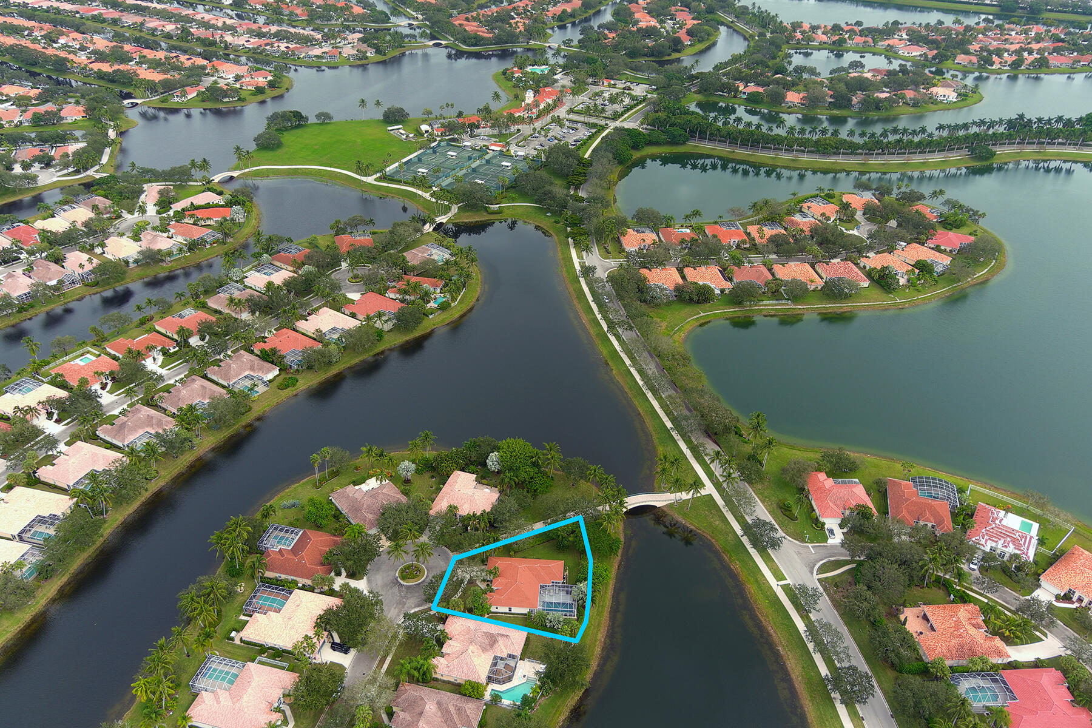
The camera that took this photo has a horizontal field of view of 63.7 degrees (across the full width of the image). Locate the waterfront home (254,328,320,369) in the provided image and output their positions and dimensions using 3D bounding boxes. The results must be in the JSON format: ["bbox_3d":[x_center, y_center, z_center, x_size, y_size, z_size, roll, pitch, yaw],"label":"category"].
[{"bbox_3d":[-110.150,-8.110,374.810,23.200,6.400,18.300,21,38,28],"label":"waterfront home"}]

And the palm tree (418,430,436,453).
[{"bbox_3d":[-44.480,30.900,327.530,7.200,14.200,7.200,1,34,0],"label":"palm tree"}]

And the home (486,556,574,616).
[{"bbox_3d":[-4.631,68.317,274.446,28.700,6.400,20.200,2,34,3],"label":"home"}]

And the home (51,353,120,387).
[{"bbox_3d":[-193.034,2.558,370.435,24.100,6.300,20.000,22,40,29],"label":"home"}]

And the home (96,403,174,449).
[{"bbox_3d":[-151.730,22.620,326.160,21.800,6.400,19.200,17,36,24],"label":"home"}]

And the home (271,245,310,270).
[{"bbox_3d":[-129.740,-56.110,462.000,23.300,6.400,18.900,22,39,29],"label":"home"}]

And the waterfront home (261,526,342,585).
[{"bbox_3d":[-80.372,60.825,284.807,29.400,6.400,20.100,8,35,12],"label":"waterfront home"}]

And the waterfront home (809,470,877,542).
[{"bbox_3d":[103.293,45.589,309.388,19.800,6.400,23.800,-1,34,-2],"label":"waterfront home"}]

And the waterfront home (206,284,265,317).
[{"bbox_3d":[-148.228,-31.527,421.713,30.600,6.200,18.600,22,39,28],"label":"waterfront home"}]

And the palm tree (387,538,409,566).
[{"bbox_3d":[-44.250,58.820,266.180,6.800,12.500,6.800,1,33,0],"label":"palm tree"}]

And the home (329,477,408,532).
[{"bbox_3d":[-55.378,43.798,281.769,18.200,5.800,22.400,-25,40,-35],"label":"home"}]

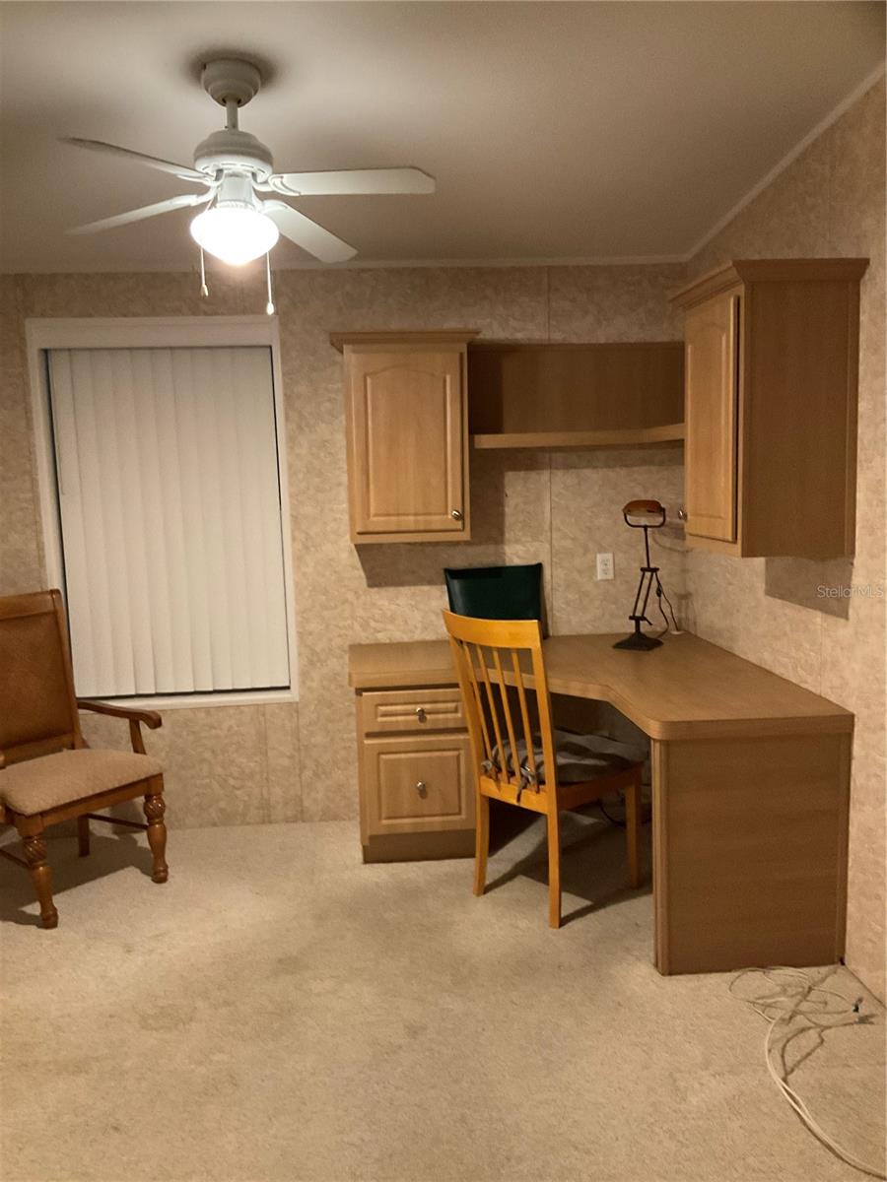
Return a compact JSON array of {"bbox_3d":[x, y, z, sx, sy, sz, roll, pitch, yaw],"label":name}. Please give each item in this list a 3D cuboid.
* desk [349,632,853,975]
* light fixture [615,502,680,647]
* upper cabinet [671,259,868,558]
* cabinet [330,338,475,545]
[{"bbox_3d":[0.392,0.667,3.558,1.464,0.759,1.505,-2,7,-4],"label":"desk"},{"bbox_3d":[0.814,-0.076,4.017,0.185,0.586,0.270,3,8,34],"label":"light fixture"},{"bbox_3d":[0.937,-0.516,2.958,0.369,0.789,0.598,-2,7,-4],"label":"upper cabinet"},{"bbox_3d":[-0.142,-0.601,3.949,0.562,0.791,0.366,-2,7,-4],"label":"cabinet"}]

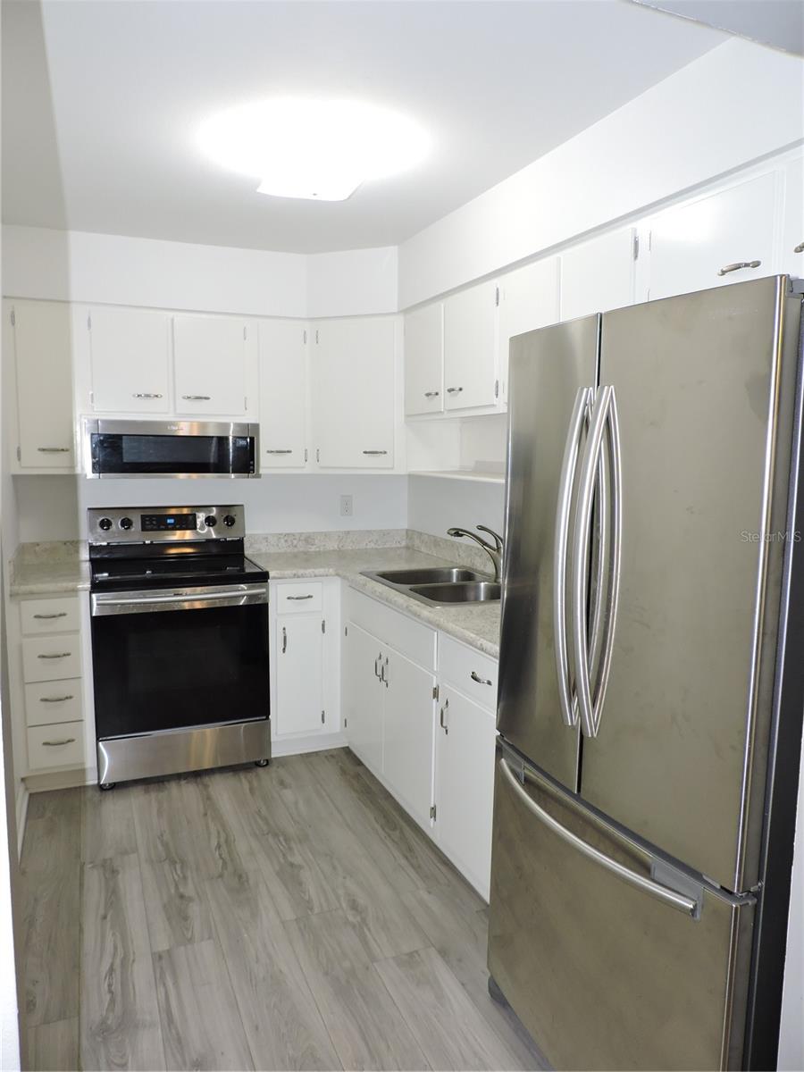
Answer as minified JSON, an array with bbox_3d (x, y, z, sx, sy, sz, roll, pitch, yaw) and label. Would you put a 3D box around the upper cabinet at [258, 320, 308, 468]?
[{"bbox_3d":[-0.648,-0.715,3.841,0.247,0.733,0.332,-2,7,-23],"label":"upper cabinet"}]

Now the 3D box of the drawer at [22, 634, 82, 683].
[{"bbox_3d":[-1.561,0.491,3.347,0.220,0.201,0.450,-2,7,-23],"label":"drawer"}]

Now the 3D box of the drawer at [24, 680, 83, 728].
[{"bbox_3d":[-1.564,0.688,3.370,0.220,0.194,0.450,-2,7,-23],"label":"drawer"}]

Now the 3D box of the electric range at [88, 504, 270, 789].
[{"bbox_3d":[-1.083,0.473,3.591,0.757,1.185,0.700,-2,7,-23],"label":"electric range"}]

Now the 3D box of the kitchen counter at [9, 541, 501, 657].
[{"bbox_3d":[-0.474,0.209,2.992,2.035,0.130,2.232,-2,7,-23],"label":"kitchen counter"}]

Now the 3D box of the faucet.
[{"bbox_3d":[0.327,0.083,3.225,0.280,0.250,0.075,-2,7,-23],"label":"faucet"}]

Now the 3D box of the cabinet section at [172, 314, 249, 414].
[{"bbox_3d":[-0.972,-0.822,3.697,0.344,0.463,0.336,-2,7,-22],"label":"cabinet section"}]

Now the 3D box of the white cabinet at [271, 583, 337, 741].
[{"bbox_3d":[-0.579,0.605,3.873,0.344,0.868,0.625,-2,7,-23],"label":"white cabinet"}]

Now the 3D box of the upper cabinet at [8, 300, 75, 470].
[{"bbox_3d":[-1.643,-0.677,3.424,0.243,0.733,0.332,-2,7,-23],"label":"upper cabinet"}]

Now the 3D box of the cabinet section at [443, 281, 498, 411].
[{"bbox_3d":[0.418,-0.727,2.961,0.343,0.465,0.431,-2,7,-23],"label":"cabinet section"}]

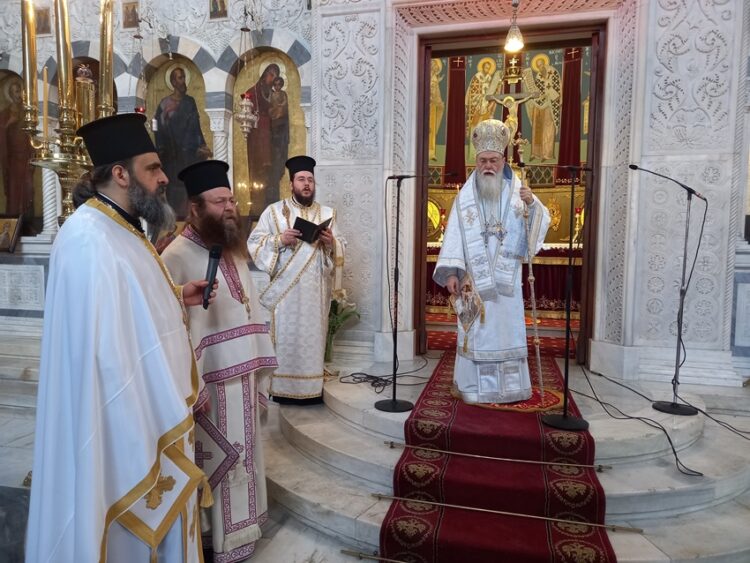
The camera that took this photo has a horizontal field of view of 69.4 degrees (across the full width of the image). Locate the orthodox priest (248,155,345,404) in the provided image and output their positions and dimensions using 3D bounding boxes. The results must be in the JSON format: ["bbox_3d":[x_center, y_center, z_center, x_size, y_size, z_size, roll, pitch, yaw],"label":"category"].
[{"bbox_3d":[-0.582,-0.024,4.019,0.720,1.801,0.540,-1,5,-16],"label":"orthodox priest"}]

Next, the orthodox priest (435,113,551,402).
[{"bbox_3d":[0.811,-0.164,3.738,0.800,1.876,0.560,2,5,13],"label":"orthodox priest"}]

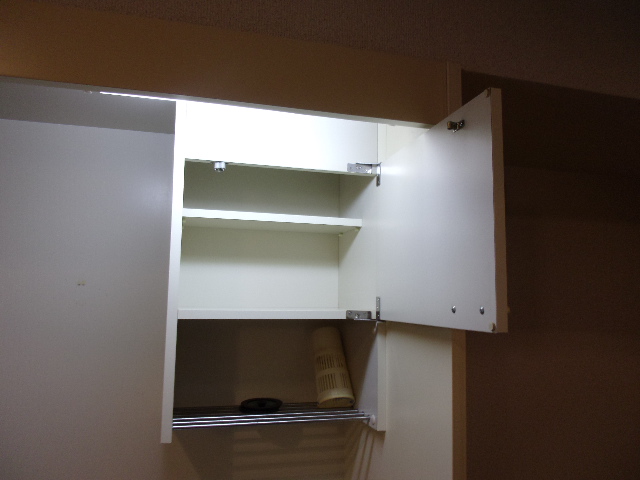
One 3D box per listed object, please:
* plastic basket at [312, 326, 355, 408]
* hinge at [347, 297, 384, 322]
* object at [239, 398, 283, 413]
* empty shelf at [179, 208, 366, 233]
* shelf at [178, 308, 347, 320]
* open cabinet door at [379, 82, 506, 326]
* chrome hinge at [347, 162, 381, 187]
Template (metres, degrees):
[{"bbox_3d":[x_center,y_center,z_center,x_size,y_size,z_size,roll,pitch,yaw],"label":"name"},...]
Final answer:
[{"bbox_3d":[0.026,0.278,1.139,0.079,0.159,0.079,1,-34,-16],"label":"plastic basket"},{"bbox_3d":[0.085,0.132,0.990,0.068,0.046,0.020,3,-7,-16],"label":"hinge"},{"bbox_3d":[-0.122,0.345,1.081,0.089,0.015,0.089,3,-7,-16],"label":"object"},{"bbox_3d":[-0.111,-0.036,1.135,0.372,0.016,0.158,3,-7,-16],"label":"empty shelf"},{"bbox_3d":[-0.101,0.151,1.069,0.372,0.018,0.248,3,-7,-16],"label":"shelf"},{"bbox_3d":[0.173,-0.019,0.830,0.016,0.306,0.389,3,-7,-15],"label":"open cabinet door"},{"bbox_3d":[0.089,-0.131,1.020,0.068,0.047,0.020,3,-7,-16],"label":"chrome hinge"}]

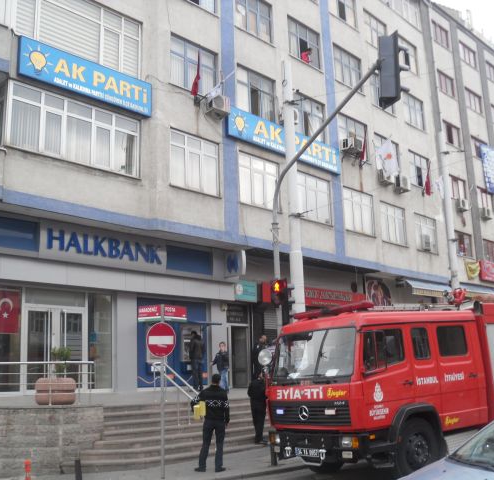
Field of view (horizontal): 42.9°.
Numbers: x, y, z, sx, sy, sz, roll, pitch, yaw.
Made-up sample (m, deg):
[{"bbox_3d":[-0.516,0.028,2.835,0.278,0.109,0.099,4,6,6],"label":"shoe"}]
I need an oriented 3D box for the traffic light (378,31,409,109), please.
[{"bbox_3d":[2.323,-2.685,9.900,0.330,1.090,0.370,6,-15,-30],"label":"traffic light"}]

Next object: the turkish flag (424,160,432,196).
[{"bbox_3d":[8.512,-2.897,29.609,0.330,1.500,0.220,-14,-17,42],"label":"turkish flag"}]

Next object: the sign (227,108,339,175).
[{"bbox_3d":[1.464,-3.369,22.311,0.160,0.930,6.147,-13,-17,41],"label":"sign"}]

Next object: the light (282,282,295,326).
[{"bbox_3d":[0.741,1.230,11.800,0.280,0.780,0.250,7,-15,-34],"label":"light"}]

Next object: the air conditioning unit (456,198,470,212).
[{"bbox_3d":[11.012,-1.763,32.121,0.300,0.560,0.800,-14,-17,42],"label":"air conditioning unit"}]

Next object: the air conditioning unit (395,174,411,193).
[{"bbox_3d":[6.968,-2.530,27.951,0.320,0.580,0.820,-14,-17,42],"label":"air conditioning unit"}]

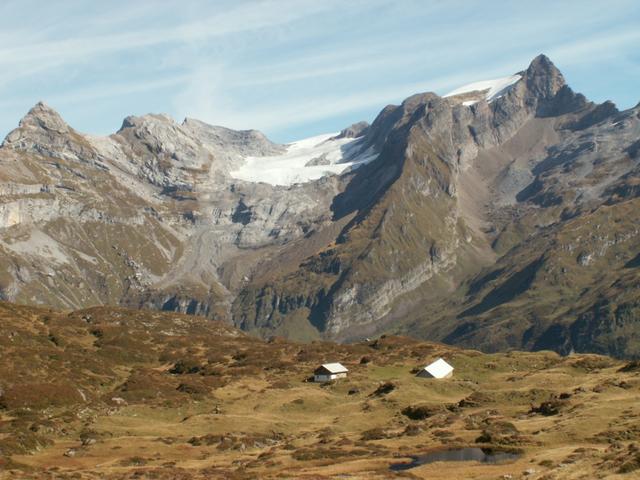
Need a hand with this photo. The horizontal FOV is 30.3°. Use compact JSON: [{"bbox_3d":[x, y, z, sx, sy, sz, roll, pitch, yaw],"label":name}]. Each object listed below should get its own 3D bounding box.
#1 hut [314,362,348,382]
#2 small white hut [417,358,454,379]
[{"bbox_3d":[3.597,42.615,380.000,7.300,5.100,8.000,-2,3,-42],"label":"hut"},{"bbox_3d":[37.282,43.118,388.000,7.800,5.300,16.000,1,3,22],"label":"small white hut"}]

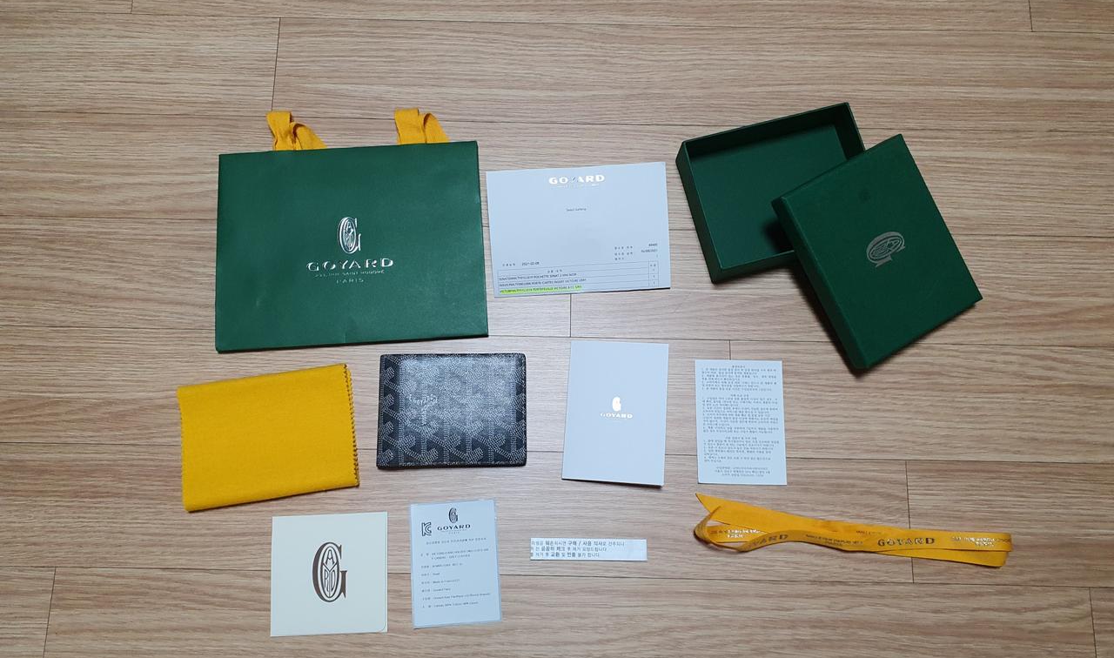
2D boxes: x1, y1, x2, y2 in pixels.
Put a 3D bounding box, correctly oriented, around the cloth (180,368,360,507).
[{"bbox_3d":[-0.231,0.086,0.669,0.135,0.007,0.099,-8,79,-2],"label":"cloth"}]

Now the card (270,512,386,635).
[{"bbox_3d":[-0.177,0.190,0.651,0.090,0.001,0.090,-2,78,-1],"label":"card"}]

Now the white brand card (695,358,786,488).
[{"bbox_3d":[0.149,0.075,0.676,0.071,0.001,0.100,1,78,0],"label":"white brand card"}]

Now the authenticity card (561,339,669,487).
[{"bbox_3d":[0.048,0.067,0.676,0.080,0.004,0.113,3,78,0],"label":"authenticity card"}]

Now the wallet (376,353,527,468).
[{"bbox_3d":[-0.083,0.066,0.670,0.116,0.015,0.090,-1,78,0],"label":"wallet"}]

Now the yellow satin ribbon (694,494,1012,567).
[{"bbox_3d":[0.230,0.164,0.651,0.249,0.014,0.040,7,79,1],"label":"yellow satin ribbon"}]

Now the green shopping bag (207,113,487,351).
[{"bbox_3d":[-0.173,-0.088,0.703,0.219,0.011,0.204,-3,78,-1],"label":"green shopping bag"}]

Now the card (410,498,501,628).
[{"bbox_3d":[-0.080,0.183,0.653,0.066,0.001,0.093,-4,78,-1],"label":"card"}]

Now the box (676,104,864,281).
[{"bbox_3d":[0.185,-0.112,0.693,0.141,0.042,0.111,-14,79,-3],"label":"box"}]

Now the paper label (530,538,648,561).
[{"bbox_3d":[0.025,0.173,0.655,0.091,0.001,0.016,0,78,0],"label":"paper label"}]

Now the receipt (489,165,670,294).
[{"bbox_3d":[0.019,-0.084,0.706,0.150,0.005,0.111,-3,78,-1],"label":"receipt"}]

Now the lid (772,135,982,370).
[{"bbox_3d":[0.257,-0.063,0.670,0.118,0.017,0.148,-28,93,-12],"label":"lid"}]

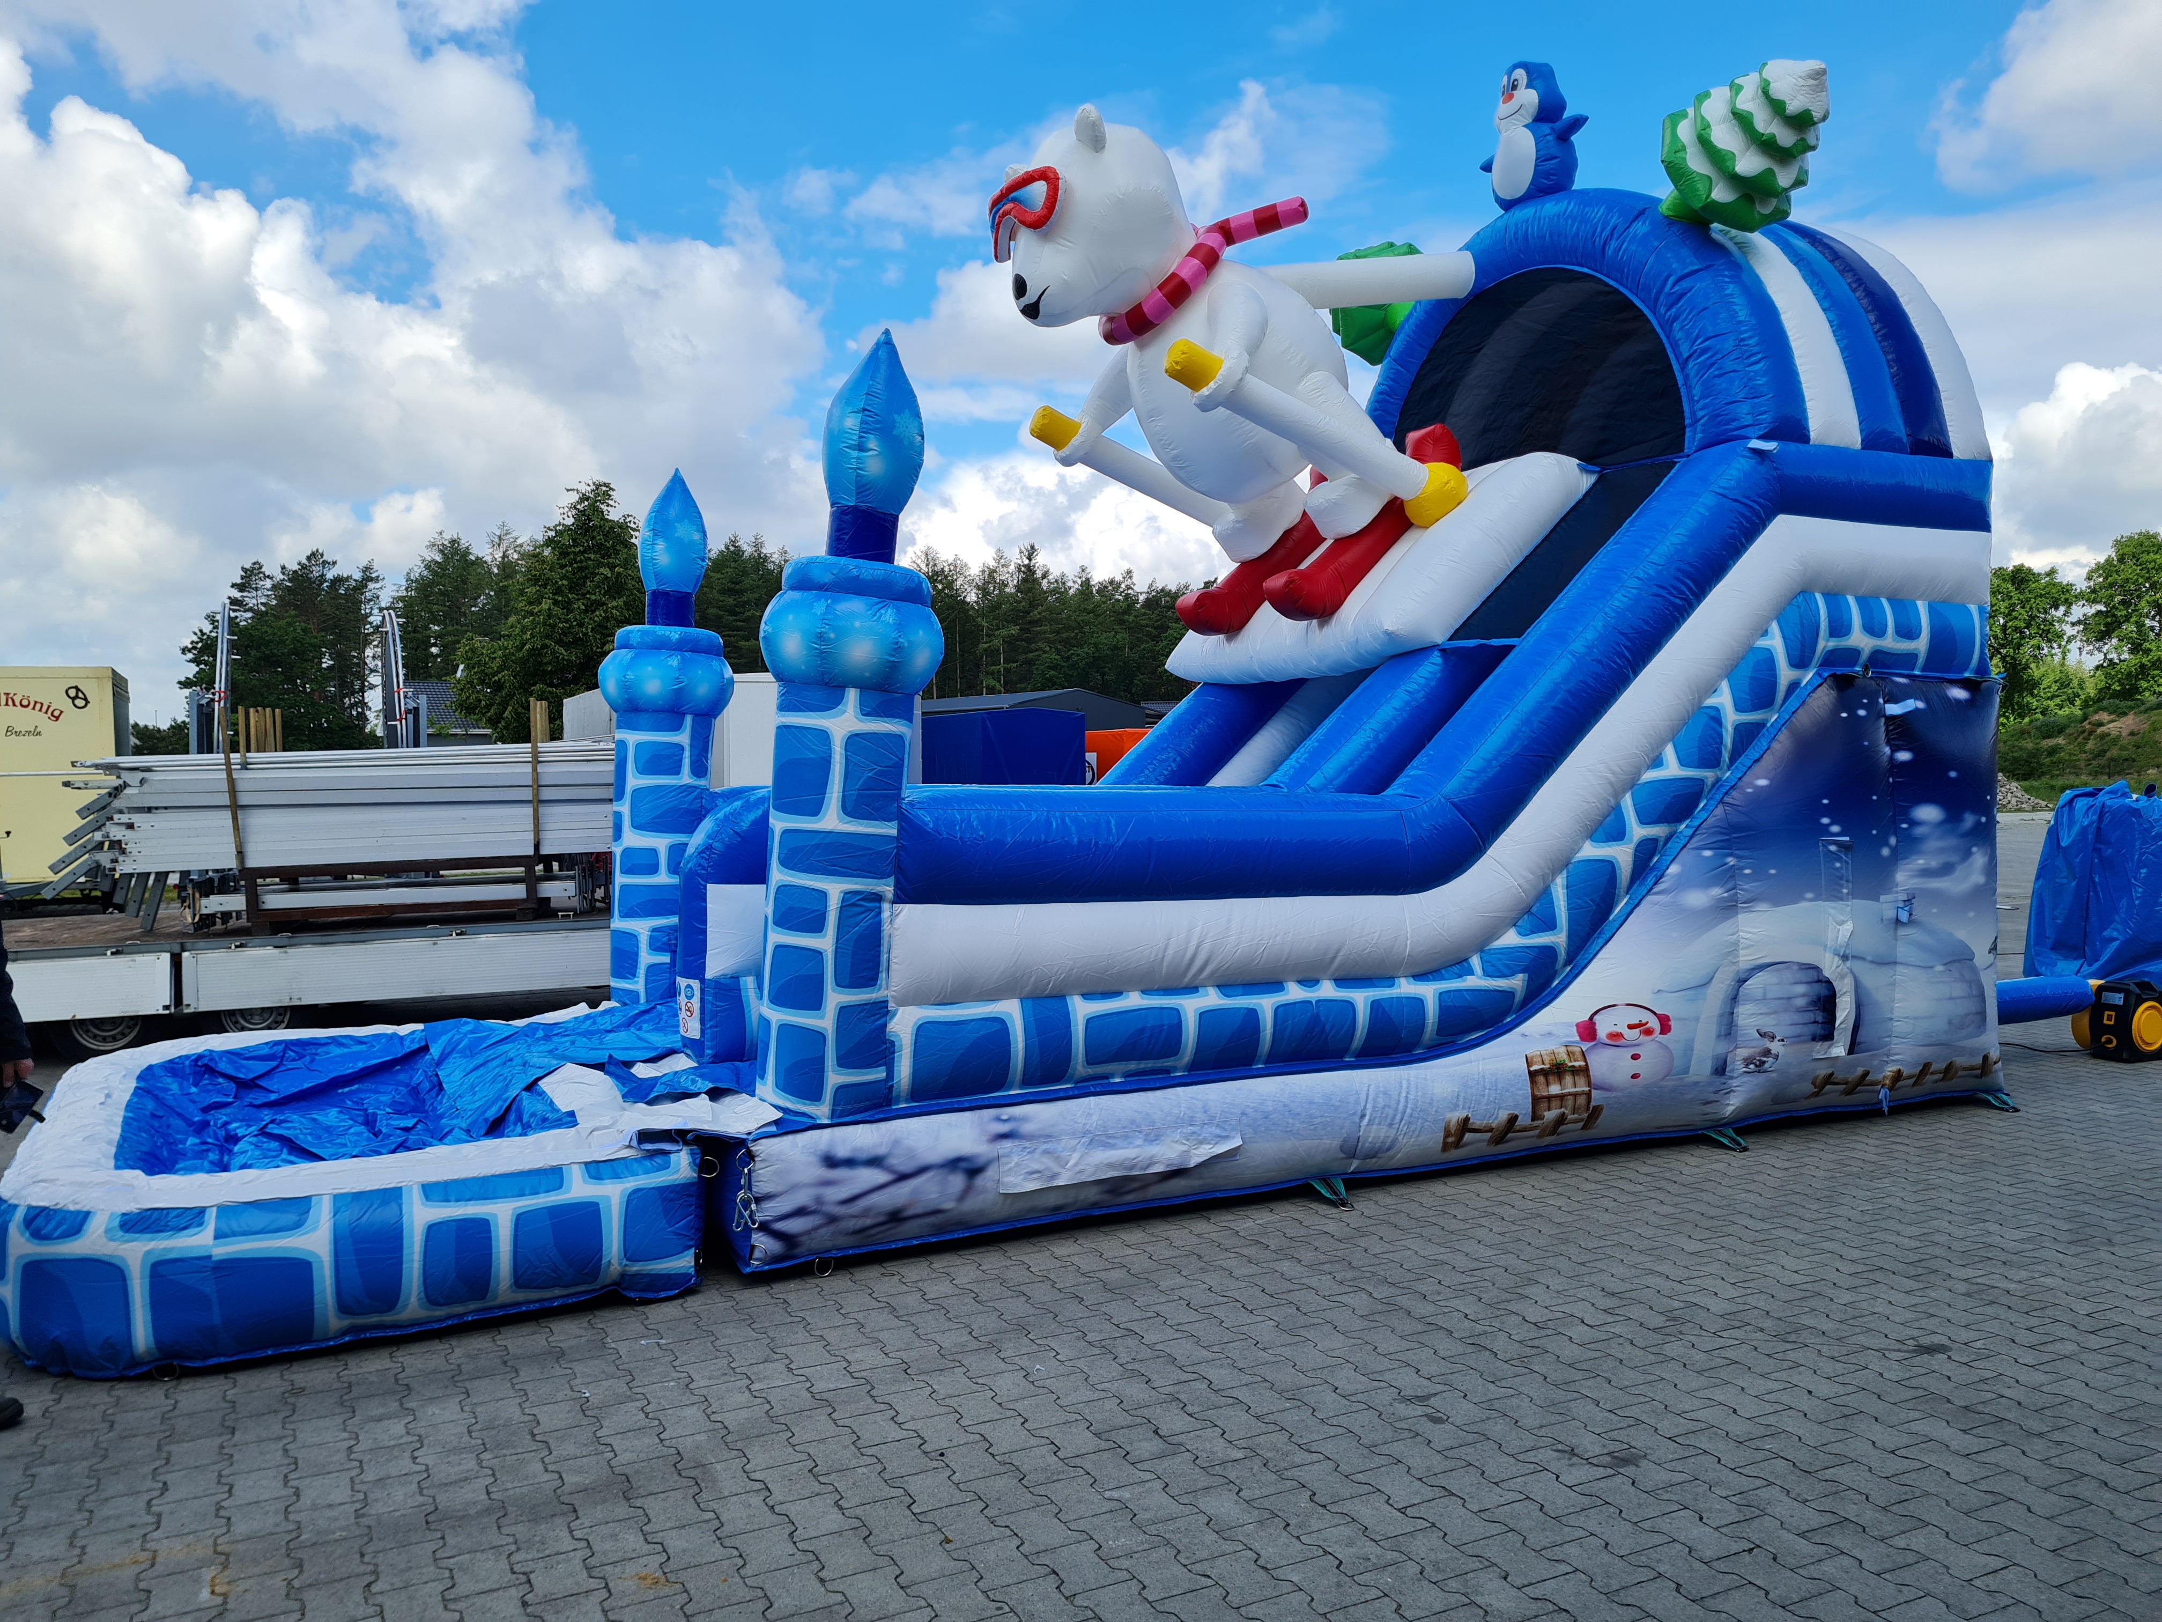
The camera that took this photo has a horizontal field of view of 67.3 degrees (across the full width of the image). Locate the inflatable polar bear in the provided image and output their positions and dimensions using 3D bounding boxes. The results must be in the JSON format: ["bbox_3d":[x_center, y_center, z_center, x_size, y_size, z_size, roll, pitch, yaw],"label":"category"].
[{"bbox_3d":[0.631,-2.238,8.195,2.250,2.100,1.720,-1,2,-26],"label":"inflatable polar bear"}]

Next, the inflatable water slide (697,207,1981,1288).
[{"bbox_3d":[0.958,-0.955,8.417,6.450,4.860,3.700,-1,2,-26],"label":"inflatable water slide"}]

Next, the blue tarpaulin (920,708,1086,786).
[{"bbox_3d":[-1.582,-0.731,30.144,2.050,2.100,3.800,-1,2,-25],"label":"blue tarpaulin"}]

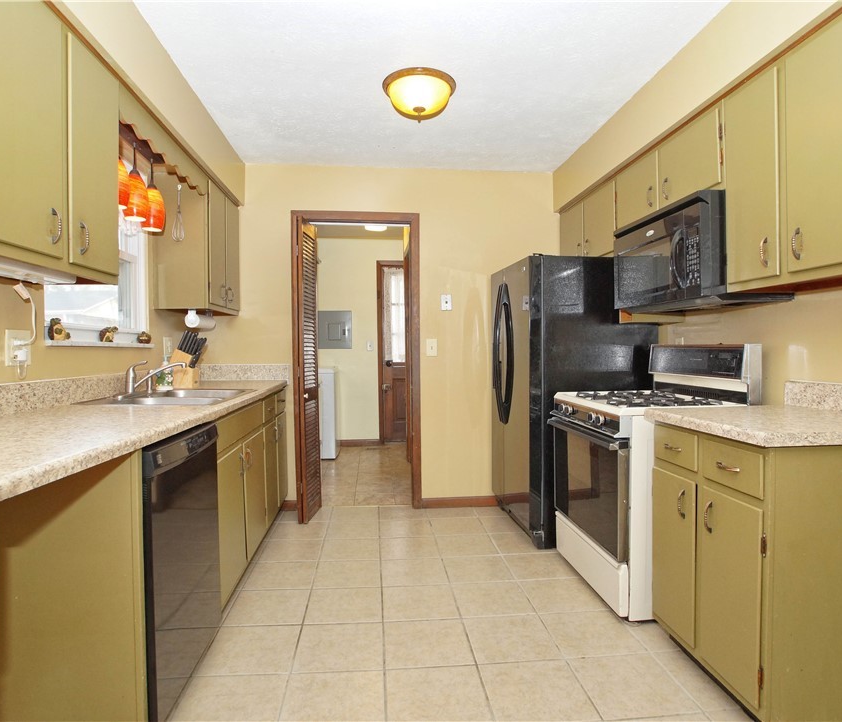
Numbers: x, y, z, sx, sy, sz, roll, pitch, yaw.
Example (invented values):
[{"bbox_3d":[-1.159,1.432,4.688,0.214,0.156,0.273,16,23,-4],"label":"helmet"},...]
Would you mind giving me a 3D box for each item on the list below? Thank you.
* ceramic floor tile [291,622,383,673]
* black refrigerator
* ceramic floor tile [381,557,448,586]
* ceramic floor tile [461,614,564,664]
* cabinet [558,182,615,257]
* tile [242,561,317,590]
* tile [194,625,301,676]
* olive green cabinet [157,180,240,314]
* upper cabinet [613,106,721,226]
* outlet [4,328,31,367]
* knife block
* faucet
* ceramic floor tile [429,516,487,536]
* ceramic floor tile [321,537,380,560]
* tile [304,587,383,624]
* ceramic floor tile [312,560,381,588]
[{"bbox_3d":[-0.313,1.125,1.899,0.328,0.010,0.312,1,1,-6],"label":"ceramic floor tile"},{"bbox_3d":[0.983,0.237,3.308,0.830,1.722,0.861,0,1,-5],"label":"black refrigerator"},{"bbox_3d":[-0.037,1.114,2.545,0.328,0.010,0.312,1,1,-6],"label":"ceramic floor tile"},{"bbox_3d":[0.364,1.132,1.977,0.337,0.010,0.304,0,1,-5],"label":"ceramic floor tile"},{"bbox_3d":[1.238,-0.850,3.226,0.323,0.462,0.836,1,1,-6],"label":"cabinet"},{"bbox_3d":[-0.713,1.108,2.476,0.328,0.010,0.312,1,1,-6],"label":"tile"},{"bbox_3d":[-0.658,1.132,1.880,0.337,0.010,0.304,0,1,-5],"label":"tile"},{"bbox_3d":[-1.418,-0.696,3.114,0.315,0.765,0.625,0,1,-6],"label":"olive green cabinet"},{"bbox_3d":[1.251,-0.827,2.239,0.305,0.360,0.790,0,1,-5],"label":"upper cabinet"},{"bbox_3d":[-1.335,-0.042,1.610,0.016,0.118,0.115,0,1,-5],"label":"outlet"},{"bbox_3d":[-1.438,0.048,2.932,0.150,0.240,0.115,0,1,-6],"label":"knife block"},{"bbox_3d":[-1.306,0.088,2.390,0.265,0.165,0.060,0,1,-6],"label":"faucet"},{"bbox_3d":[0.240,1.103,3.191,0.328,0.010,0.312,1,1,-6],"label":"ceramic floor tile"},{"bbox_3d":[-0.405,1.111,2.835,0.337,0.010,0.304,0,1,-5],"label":"ceramic floor tile"},{"bbox_3d":[-0.346,1.125,2.220,0.337,0.010,0.304,0,1,-5],"label":"tile"},{"bbox_3d":[-0.376,1.118,2.528,0.337,0.010,0.304,0,1,-5],"label":"ceramic floor tile"}]

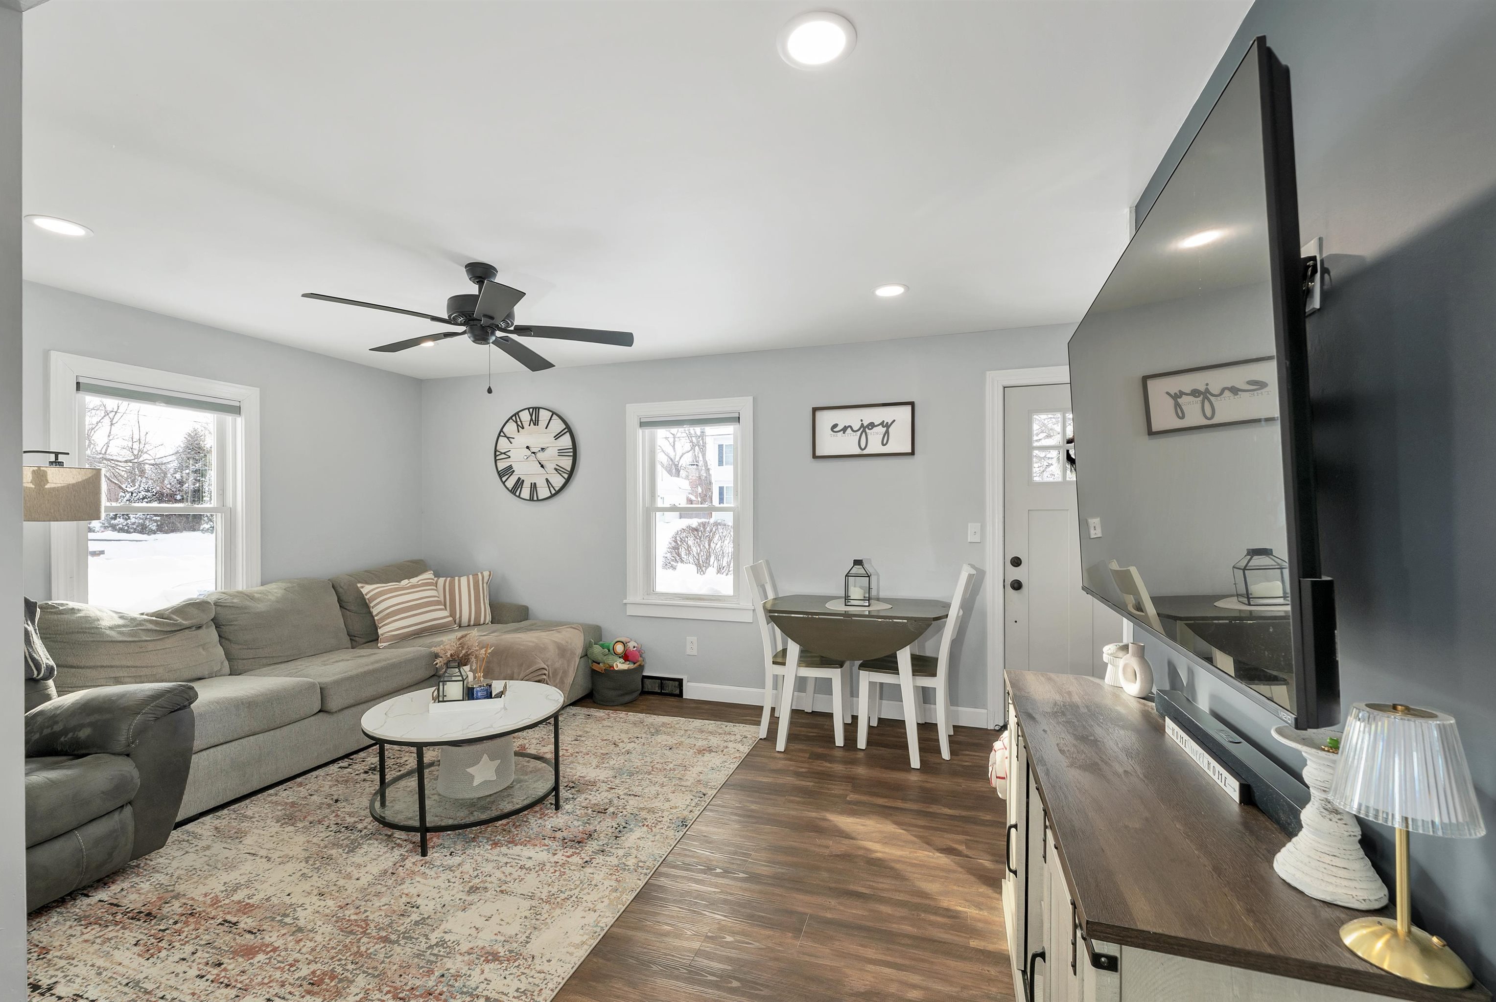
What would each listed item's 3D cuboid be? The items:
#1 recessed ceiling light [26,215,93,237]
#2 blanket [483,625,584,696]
[{"bbox_3d":[-2.635,-1.048,2.238,0.172,0.020,0.172,0,-1,18],"label":"recessed ceiling light"},{"bbox_3d":[-1.530,1.130,3.950,0.660,0.420,0.600,0,-1,18],"label":"blanket"}]

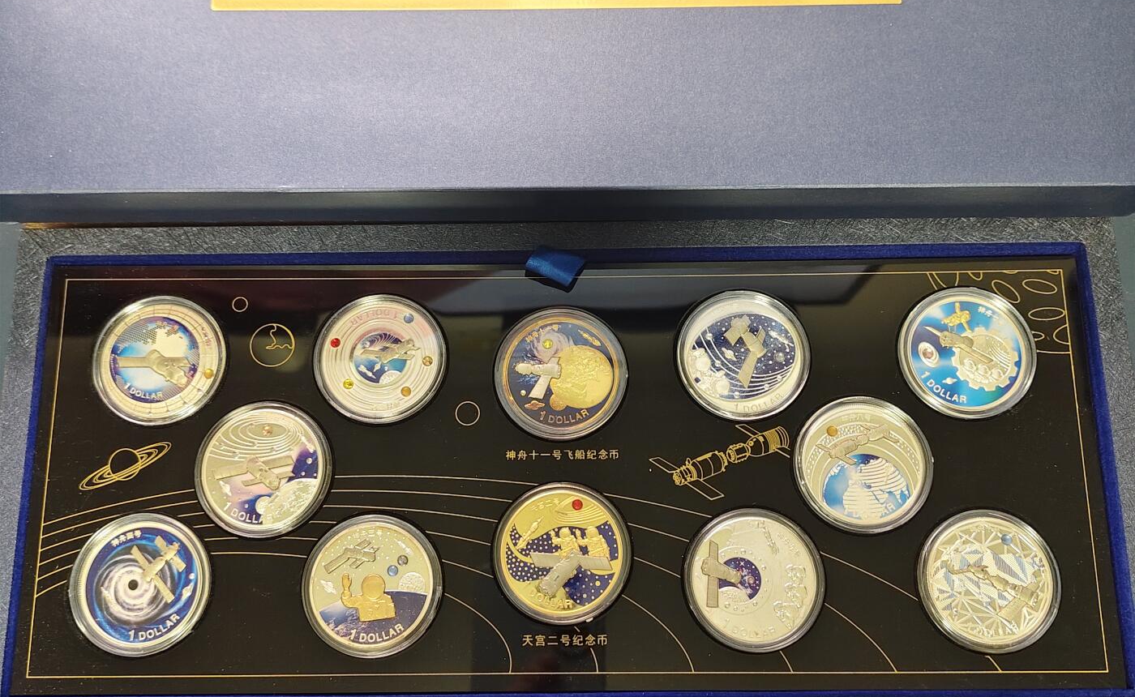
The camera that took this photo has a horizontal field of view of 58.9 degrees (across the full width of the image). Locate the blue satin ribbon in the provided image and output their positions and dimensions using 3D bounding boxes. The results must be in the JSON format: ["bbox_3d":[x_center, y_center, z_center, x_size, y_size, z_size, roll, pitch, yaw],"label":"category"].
[{"bbox_3d":[-0.004,-0.028,0.350,0.018,0.008,0.011,22,79,5],"label":"blue satin ribbon"}]

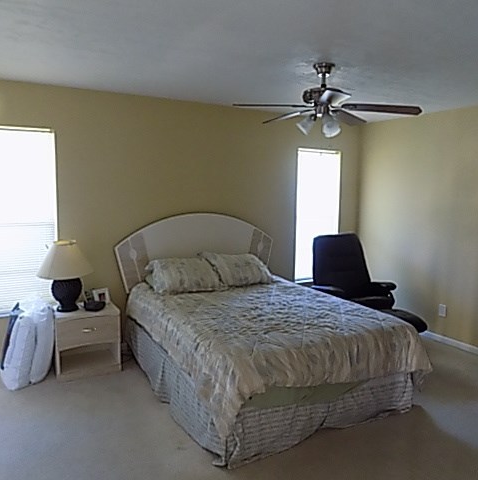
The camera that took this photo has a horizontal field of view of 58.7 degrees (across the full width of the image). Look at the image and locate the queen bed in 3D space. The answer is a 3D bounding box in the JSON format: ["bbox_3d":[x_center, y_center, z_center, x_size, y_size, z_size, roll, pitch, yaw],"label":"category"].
[{"bbox_3d":[0.105,0.497,3.602,1.780,1.345,2.080,-3,8,-29],"label":"queen bed"}]

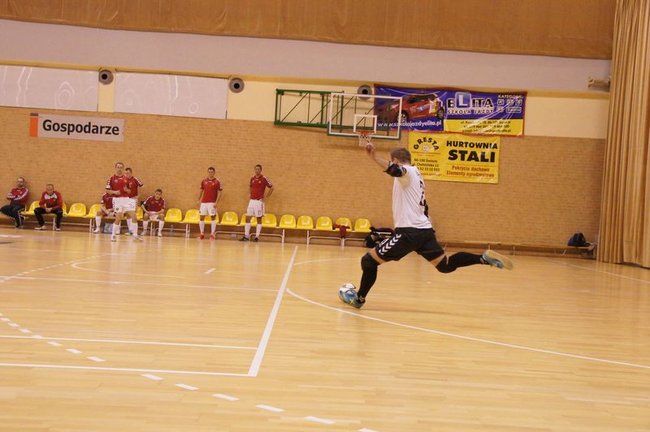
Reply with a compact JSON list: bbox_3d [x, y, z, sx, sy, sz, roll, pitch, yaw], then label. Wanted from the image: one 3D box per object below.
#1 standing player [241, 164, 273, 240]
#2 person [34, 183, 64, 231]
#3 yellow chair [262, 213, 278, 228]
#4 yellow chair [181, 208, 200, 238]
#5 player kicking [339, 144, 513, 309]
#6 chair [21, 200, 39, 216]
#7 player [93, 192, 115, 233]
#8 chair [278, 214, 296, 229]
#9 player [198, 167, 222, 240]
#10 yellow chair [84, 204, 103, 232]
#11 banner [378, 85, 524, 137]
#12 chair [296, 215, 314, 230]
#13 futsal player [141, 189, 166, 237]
[{"bbox_3d":[-1.619,-0.298,19.326,0.630,1.820,0.420,3,1,16],"label":"standing player"},{"bbox_3d":[-6.671,-0.206,19.655,0.620,1.120,0.800,3,1,-1],"label":"person"},{"bbox_3d":[-1.356,0.123,19.908,0.430,0.360,0.430,3,1,-1],"label":"yellow chair"},{"bbox_3d":[-3.365,0.188,20.350,0.460,0.740,0.480,3,1,-1],"label":"yellow chair"},{"bbox_3d":[1.030,0.138,8.120,1.620,1.630,0.780,3,1,18],"label":"player kicking"},{"bbox_3d":[-7.105,-0.171,19.819,0.430,0.360,0.430,3,1,-1],"label":"chair"},{"bbox_3d":[-5.413,-0.149,20.200,0.620,1.150,0.720,3,1,-6],"label":"player"},{"bbox_3d":[-0.933,0.138,20.350,0.430,0.360,0.430,3,1,-1],"label":"chair"},{"bbox_3d":[-2.816,-0.309,20.100,0.530,1.800,0.340,3,1,-3],"label":"player"},{"bbox_3d":[-5.766,0.050,20.350,0.450,0.740,0.480,3,1,-1],"label":"yellow chair"},{"bbox_3d":[3.219,-2.689,20.850,3.850,1.150,0.050,3,1,-1],"label":"banner"},{"bbox_3d":[-0.474,0.164,19.922,0.430,0.360,0.430,3,1,-1],"label":"chair"},{"bbox_3d":[-4.150,-0.068,19.644,0.540,1.140,0.780,3,1,-1],"label":"futsal player"}]

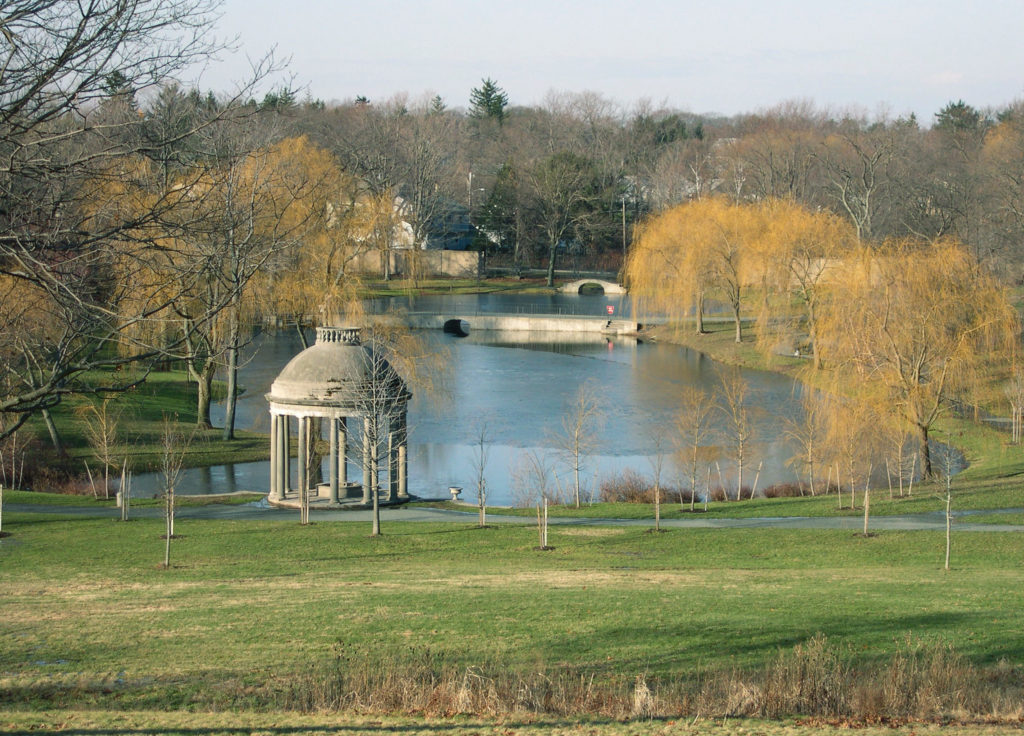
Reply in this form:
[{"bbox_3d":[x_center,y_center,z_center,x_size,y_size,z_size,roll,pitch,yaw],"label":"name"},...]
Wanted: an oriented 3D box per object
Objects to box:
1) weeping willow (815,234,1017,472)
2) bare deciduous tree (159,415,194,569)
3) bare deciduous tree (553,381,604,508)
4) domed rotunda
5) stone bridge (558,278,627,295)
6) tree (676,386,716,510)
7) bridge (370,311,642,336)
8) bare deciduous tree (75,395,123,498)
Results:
[{"bbox_3d":[19.340,-0.406,130.121,9.560,11.280,9.080,0,4,0],"label":"weeping willow"},{"bbox_3d":[-11.342,4.175,92.000,1.220,5.210,1.220,0,4,0],"label":"bare deciduous tree"},{"bbox_3d":[2.965,3.411,121.358,2.320,5.710,2.320,0,4,0],"label":"bare deciduous tree"},{"bbox_3d":[-7.905,2.147,123.696,6.520,7.850,6.520,0,4,0],"label":"domed rotunda"},{"bbox_3d":[9.379,-9.615,318.272,7.920,1.750,2.500,0,4,0],"label":"stone bridge"},{"bbox_3d":[8.129,3.547,119.901,1.760,5.460,1.760,0,4,0],"label":"tree"},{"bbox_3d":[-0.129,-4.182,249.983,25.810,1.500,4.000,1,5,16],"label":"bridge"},{"bbox_3d":[-18.877,3.730,124.542,2.110,4.670,2.110,0,4,0],"label":"bare deciduous tree"}]

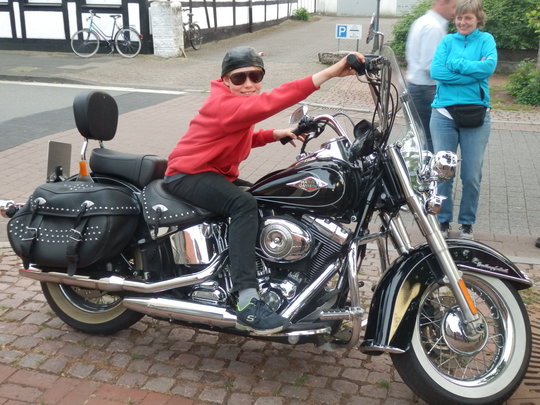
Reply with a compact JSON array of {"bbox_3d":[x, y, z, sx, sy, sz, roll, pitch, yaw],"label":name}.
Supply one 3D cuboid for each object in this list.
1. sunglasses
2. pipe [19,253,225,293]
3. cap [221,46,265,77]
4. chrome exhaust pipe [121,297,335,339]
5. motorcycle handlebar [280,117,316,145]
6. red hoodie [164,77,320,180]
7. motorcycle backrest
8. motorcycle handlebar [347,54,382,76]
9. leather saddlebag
[{"bbox_3d":[-0.100,-0.490,2.455,0.142,0.050,0.130,-6,18,-21],"label":"sunglasses"},{"bbox_3d":[-0.625,0.248,2.597,0.970,0.200,0.120,3,5,18],"label":"pipe"},{"bbox_3d":[-0.108,-0.563,2.500,0.165,0.120,0.195,-6,18,-21],"label":"cap"},{"bbox_3d":[-0.190,0.433,2.471,0.900,0.125,0.120,6,6,18],"label":"chrome exhaust pipe"},{"bbox_3d":[0.136,-0.320,2.858,0.190,0.080,0.090,-26,-24,15],"label":"motorcycle handlebar"},{"bbox_3d":[-0.116,-0.320,2.565,0.656,0.484,0.520,3,17,8],"label":"red hoodie"},{"bbox_3d":[-0.791,-0.404,2.896,0.095,0.225,0.260,3,5,18],"label":"motorcycle backrest"},{"bbox_3d":[0.325,-0.491,2.171,0.085,0.075,0.190,-5,7,34],"label":"motorcycle handlebar"},{"bbox_3d":[-0.814,0.084,2.626,0.530,0.350,0.220,6,6,18],"label":"leather saddlebag"}]

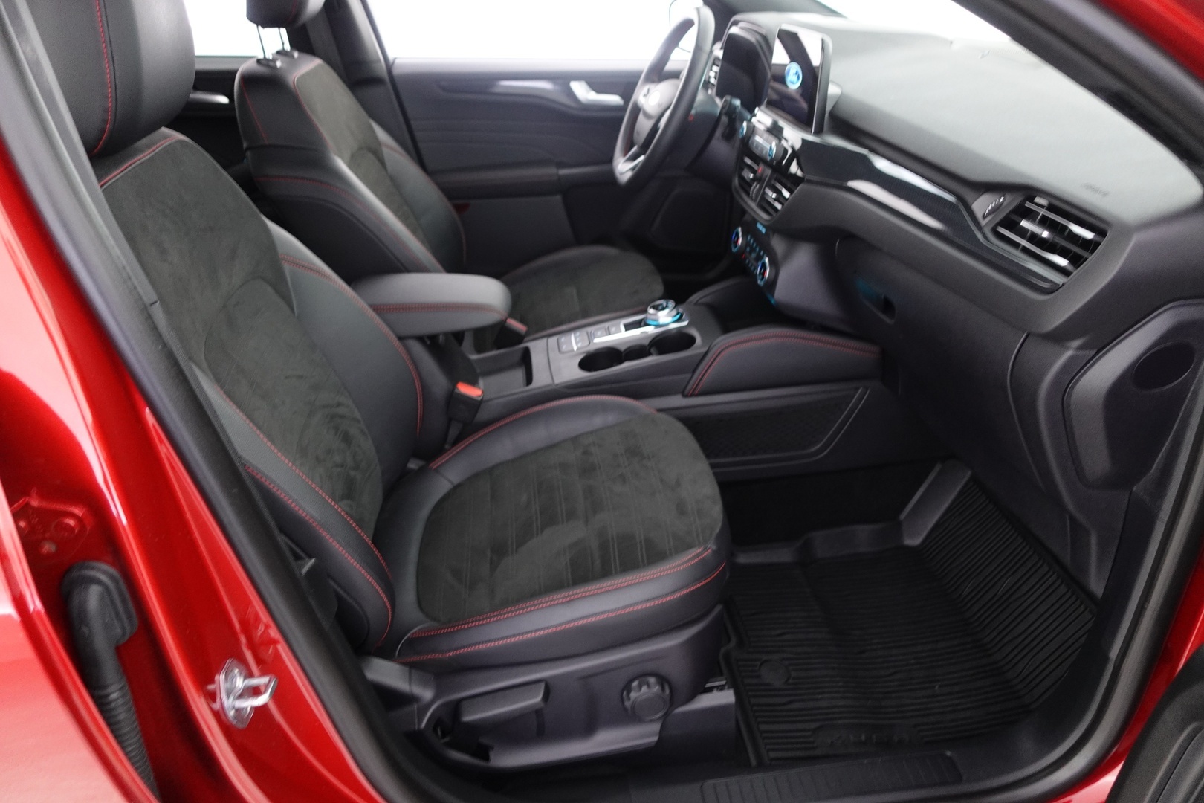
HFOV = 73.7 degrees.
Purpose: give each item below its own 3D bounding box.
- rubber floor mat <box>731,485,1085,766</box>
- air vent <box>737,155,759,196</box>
[{"bbox_3d":[0.419,0.286,1.194,0.460,0.170,0.420,-3,29,-6],"label":"rubber floor mat"},{"bbox_3d":[0.247,-0.377,1.342,0.030,0.063,0.080,-3,29,-6],"label":"air vent"}]

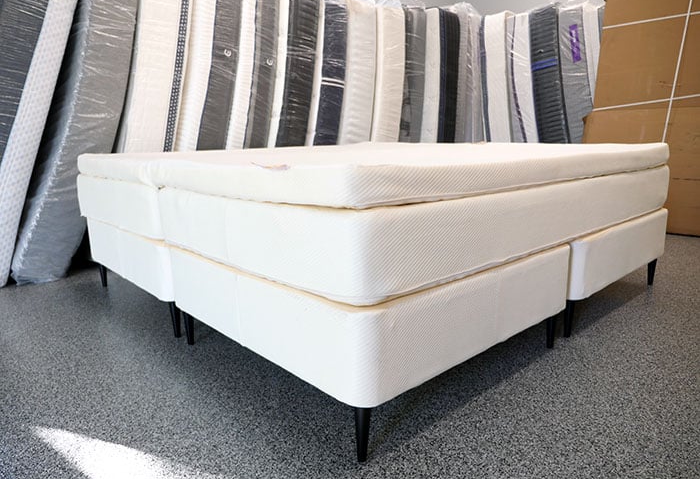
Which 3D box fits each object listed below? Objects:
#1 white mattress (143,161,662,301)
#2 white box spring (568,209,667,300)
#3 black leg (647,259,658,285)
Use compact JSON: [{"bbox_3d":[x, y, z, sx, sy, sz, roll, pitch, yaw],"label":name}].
[{"bbox_3d":[0.420,-0.172,1.947,2.000,0.203,1.018,-12,15,-41],"label":"white mattress"},{"bbox_3d":[0.813,-0.040,2.345,1.001,0.230,1.014,-11,15,-41],"label":"white box spring"},{"bbox_3d":[1.445,0.135,2.323,0.034,0.160,0.034,-12,15,-41],"label":"black leg"}]

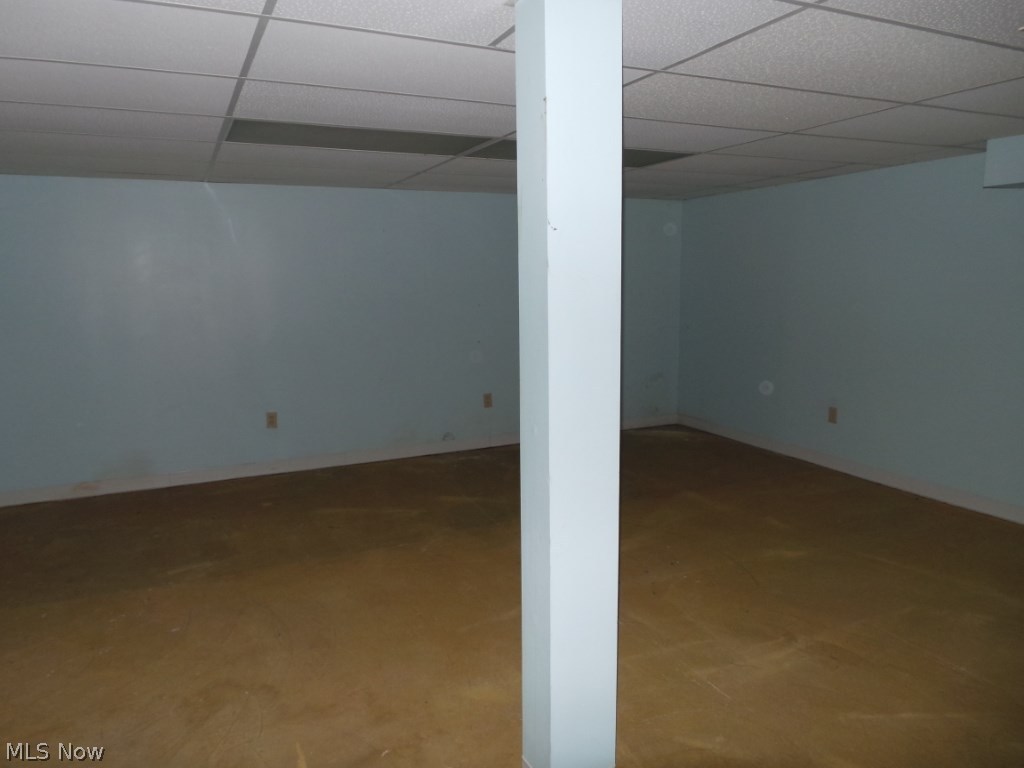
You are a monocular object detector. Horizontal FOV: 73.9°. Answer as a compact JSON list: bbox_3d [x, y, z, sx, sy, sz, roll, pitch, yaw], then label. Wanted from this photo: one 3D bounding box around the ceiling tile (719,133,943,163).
[{"bbox_3d":[1.724,-1.317,3.813,1.210,0.020,0.602,-6,11,-25],"label":"ceiling tile"}]

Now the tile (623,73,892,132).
[{"bbox_3d":[0.894,-1.125,2.749,1.210,0.020,0.602,-6,11,-25],"label":"tile"}]

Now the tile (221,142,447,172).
[{"bbox_3d":[-1.002,-1.279,3.849,1.210,0.020,0.602,-6,11,-25],"label":"tile"}]

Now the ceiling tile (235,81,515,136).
[{"bbox_3d":[-0.469,-1.105,2.767,1.210,0.020,0.602,-6,11,-25],"label":"ceiling tile"}]

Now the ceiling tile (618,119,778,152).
[{"bbox_3d":[0.628,-1.211,3.290,1.210,0.020,0.602,-6,11,-25],"label":"ceiling tile"}]

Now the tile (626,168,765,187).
[{"bbox_3d":[1.190,-1.491,4.896,1.210,0.020,0.602,-6,11,-25],"label":"tile"}]

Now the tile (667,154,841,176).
[{"bbox_3d":[1.457,-1.404,4.355,1.210,0.020,0.602,-6,11,-25],"label":"tile"}]

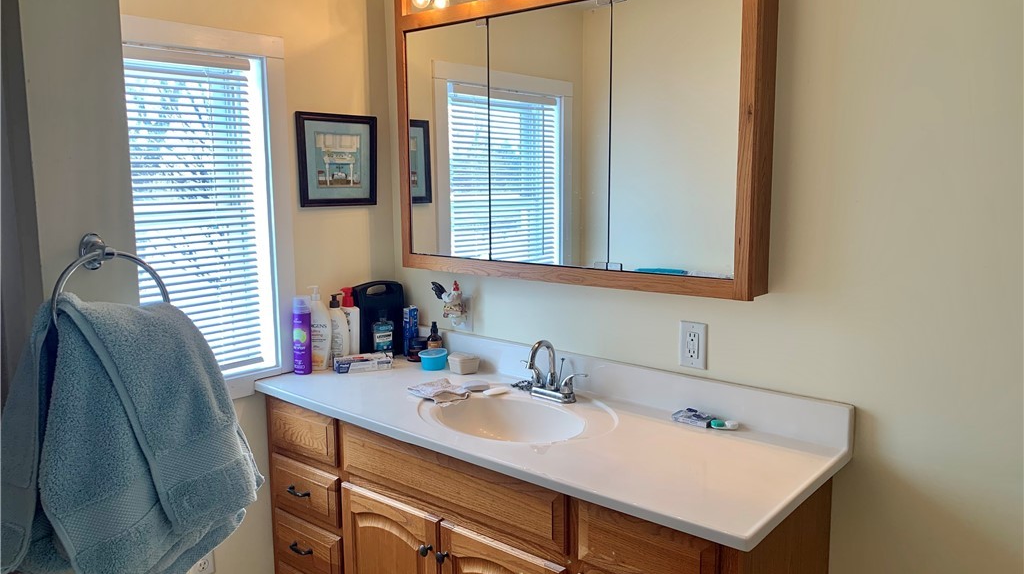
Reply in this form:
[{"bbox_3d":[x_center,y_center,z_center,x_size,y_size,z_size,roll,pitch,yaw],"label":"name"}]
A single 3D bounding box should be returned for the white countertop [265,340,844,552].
[{"bbox_3d":[-0.002,0.286,1.980,1.525,0.122,0.550,7,11,40],"label":"white countertop"}]

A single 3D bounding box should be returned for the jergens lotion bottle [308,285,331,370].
[{"bbox_3d":[-0.599,0.127,2.349,0.090,0.260,0.060,-1,9,-5],"label":"jergens lotion bottle"}]

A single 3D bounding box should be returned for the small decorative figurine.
[{"bbox_3d":[-0.199,0.051,2.405,0.120,0.143,0.065,7,11,40],"label":"small decorative figurine"}]

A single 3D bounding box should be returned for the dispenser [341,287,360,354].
[{"bbox_3d":[-0.525,0.124,2.468,0.076,0.248,0.055,-2,9,-8],"label":"dispenser"}]

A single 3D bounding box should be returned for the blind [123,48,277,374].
[{"bbox_3d":[-0.946,-0.172,2.012,0.040,0.890,0.645,7,11,40],"label":"blind"}]

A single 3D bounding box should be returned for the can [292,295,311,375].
[{"bbox_3d":[-0.630,0.144,2.317,0.055,0.238,0.055,-2,9,-8],"label":"can"}]

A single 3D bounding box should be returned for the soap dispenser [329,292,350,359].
[{"bbox_3d":[-0.555,0.137,2.412,0.086,0.231,0.058,-1,9,-5],"label":"soap dispenser"}]

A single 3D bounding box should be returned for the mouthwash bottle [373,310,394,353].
[{"bbox_3d":[-0.421,0.153,2.518,0.065,0.154,0.042,-3,9,-18],"label":"mouthwash bottle"}]

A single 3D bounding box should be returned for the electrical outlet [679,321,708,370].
[{"bbox_3d":[0.454,0.145,1.919,0.072,0.116,0.010,7,11,40],"label":"electrical outlet"}]

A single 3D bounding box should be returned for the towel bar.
[{"bbox_3d":[-0.510,0.017,0.964,0.068,0.168,0.148,7,11,40],"label":"towel bar"}]

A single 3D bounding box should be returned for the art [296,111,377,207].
[{"bbox_3d":[-0.540,-0.398,2.414,0.020,0.286,0.303,7,11,40],"label":"art"}]

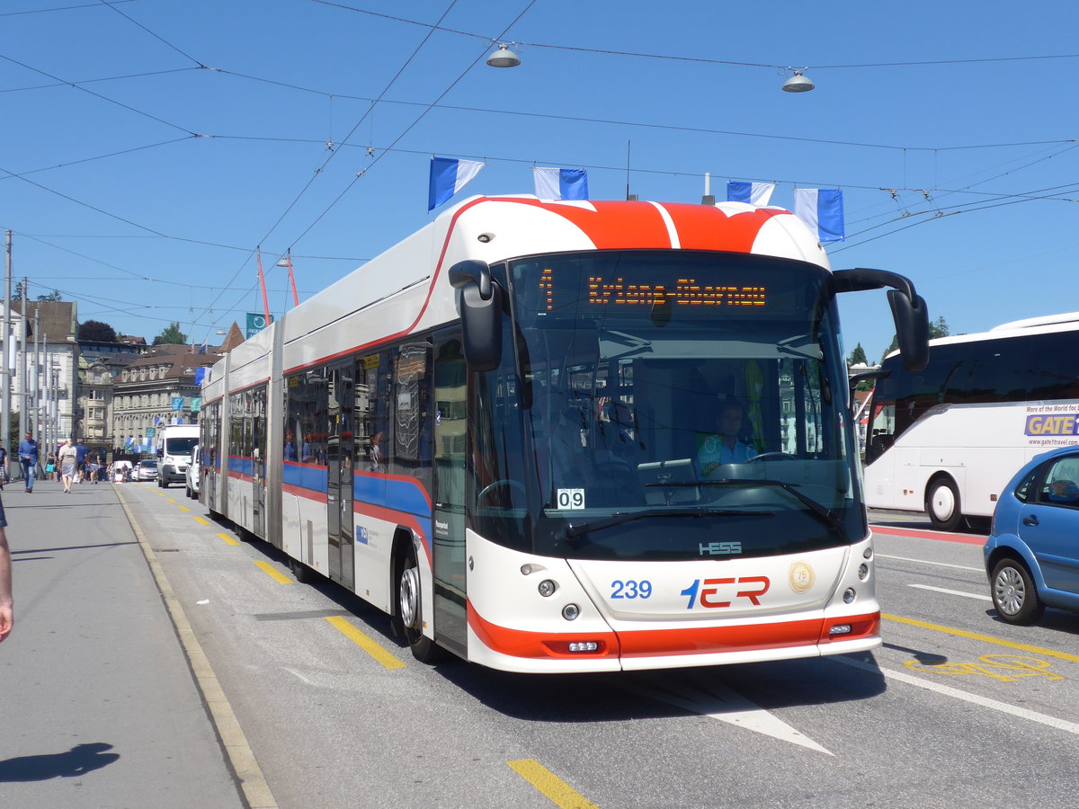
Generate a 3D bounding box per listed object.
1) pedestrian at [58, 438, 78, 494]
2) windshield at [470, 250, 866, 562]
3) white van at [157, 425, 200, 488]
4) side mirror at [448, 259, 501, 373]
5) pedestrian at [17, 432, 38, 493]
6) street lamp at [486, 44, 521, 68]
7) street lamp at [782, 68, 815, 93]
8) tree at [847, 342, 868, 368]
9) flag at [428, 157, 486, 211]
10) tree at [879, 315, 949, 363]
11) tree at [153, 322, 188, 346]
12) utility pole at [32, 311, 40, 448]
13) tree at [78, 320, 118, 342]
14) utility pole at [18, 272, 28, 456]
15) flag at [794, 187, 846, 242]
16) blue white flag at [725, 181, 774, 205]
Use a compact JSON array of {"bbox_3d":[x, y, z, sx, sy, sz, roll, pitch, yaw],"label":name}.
[{"bbox_3d":[-13.979,1.826,42.500,0.560,1.650,0.400,0,-1,-17],"label":"pedestrian"},{"bbox_3d":[0.861,-0.011,8.936,2.500,1.900,0.700,-1,-1,-17],"label":"windshield"},{"bbox_3d":[-14.360,2.110,58.250,2.050,2.520,5.700,1,-2,-17],"label":"white van"},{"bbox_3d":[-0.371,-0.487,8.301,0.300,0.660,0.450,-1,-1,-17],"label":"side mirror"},{"bbox_3d":[-15.116,1.715,42.400,0.560,1.800,0.420,1,-2,-17],"label":"pedestrian"},{"bbox_3d":[-0.570,-5.625,23.000,0.545,0.320,0.545,0,-2,0],"label":"street lamp"},{"bbox_3d":[4.396,-5.521,24.300,0.550,0.320,0.550,0,-2,0],"label":"street lamp"},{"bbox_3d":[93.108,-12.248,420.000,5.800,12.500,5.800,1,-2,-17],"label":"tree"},{"bbox_3d":[-1.228,-3.281,21.400,0.840,0.820,0.300,0,-1,-17],"label":"flag"},{"bbox_3d":[91.857,-13.938,350.000,16.000,15.000,14.000,1,-2,-17],"label":"tree"},{"bbox_3d":[-115.844,-20.177,450.000,10.700,12.000,10.700,0,-1,-17],"label":"tree"},{"bbox_3d":[-23.684,-0.487,67.500,0.260,7.970,0.260,0,-1,-17],"label":"utility pole"},{"bbox_3d":[-138.702,-20.460,450.000,12.000,12.000,12.000,0,-1,-17],"label":"tree"},{"bbox_3d":[-24.486,-1.258,68.000,0.310,9.600,0.310,1,-2,-17],"label":"utility pole"},{"bbox_3d":[4.517,-3.063,23.200,0.860,0.870,0.160,0,-1,-17],"label":"flag"},{"bbox_3d":[3.611,-3.374,24.400,0.900,0.900,0.150,1,-2,-17],"label":"blue white flag"}]

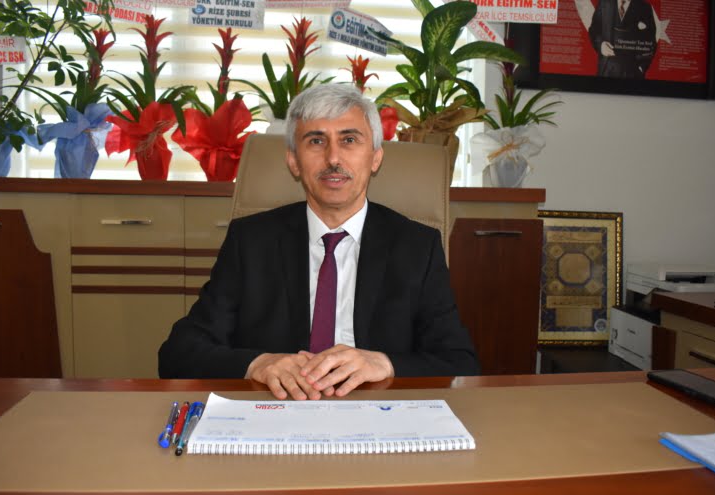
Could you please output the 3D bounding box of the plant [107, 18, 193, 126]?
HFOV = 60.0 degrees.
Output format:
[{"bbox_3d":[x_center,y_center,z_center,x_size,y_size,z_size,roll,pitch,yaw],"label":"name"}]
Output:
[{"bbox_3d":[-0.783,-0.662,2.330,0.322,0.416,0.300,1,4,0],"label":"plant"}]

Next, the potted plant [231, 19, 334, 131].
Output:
[{"bbox_3d":[-0.282,-0.674,2.330,0.358,0.380,0.330,1,4,0],"label":"potted plant"}]

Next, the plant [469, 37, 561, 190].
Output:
[{"bbox_3d":[0.599,-0.508,2.330,0.329,0.555,0.300,1,4,0],"label":"plant"}]

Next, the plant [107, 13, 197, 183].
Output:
[{"bbox_3d":[-0.779,-0.565,2.330,0.329,0.606,0.320,1,4,0],"label":"plant"}]

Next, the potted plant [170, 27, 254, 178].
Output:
[{"bbox_3d":[-0.542,-0.534,2.330,0.307,0.562,0.300,1,4,0],"label":"potted plant"}]

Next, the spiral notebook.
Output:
[{"bbox_3d":[-0.035,0.227,0.809,0.333,0.020,0.165,0,4,-5],"label":"spiral notebook"}]

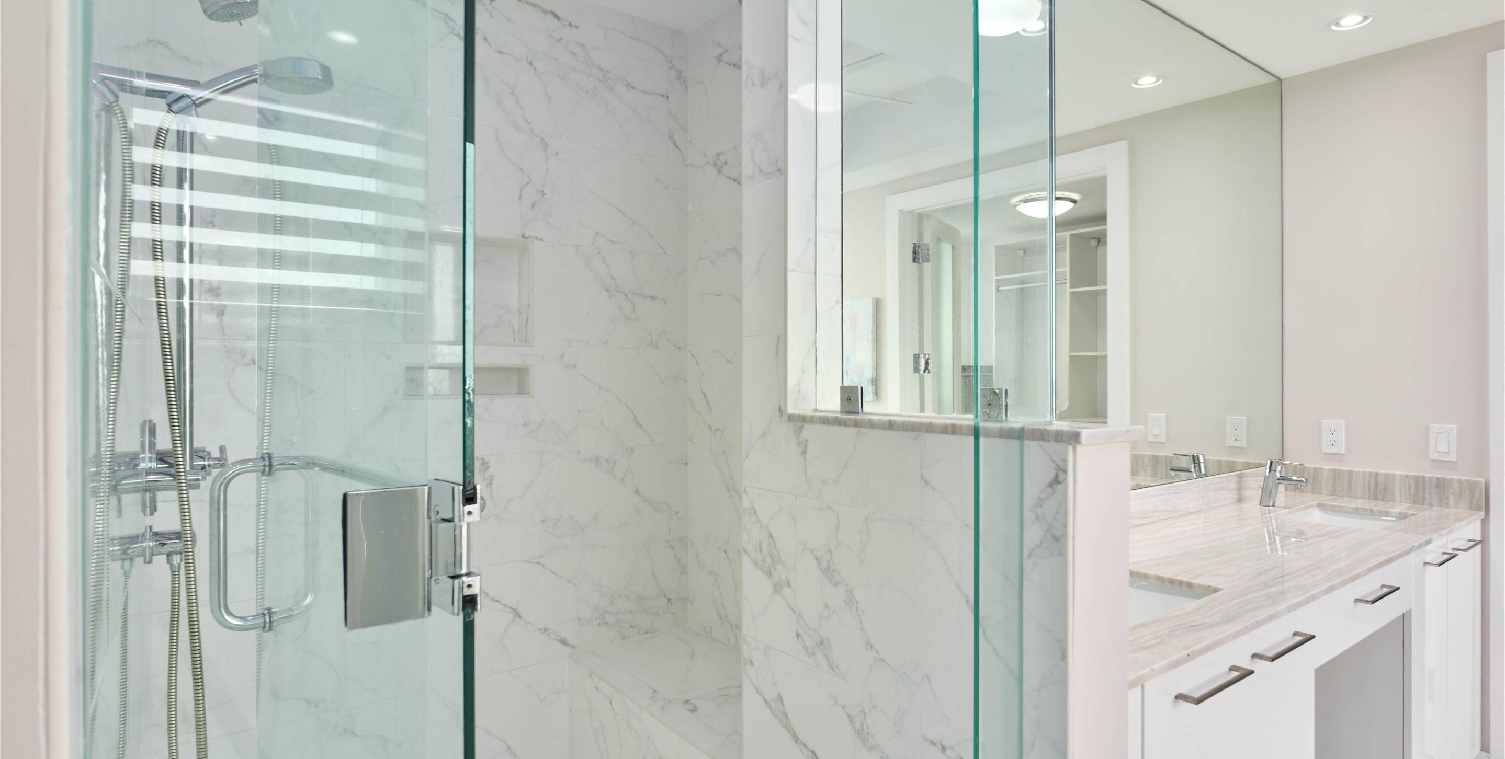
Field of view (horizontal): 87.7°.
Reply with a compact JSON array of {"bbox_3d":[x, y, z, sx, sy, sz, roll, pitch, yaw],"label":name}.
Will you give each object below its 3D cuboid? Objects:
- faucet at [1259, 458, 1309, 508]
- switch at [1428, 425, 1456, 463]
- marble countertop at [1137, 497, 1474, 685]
[{"bbox_3d":[1.746,0.344,2.578,0.048,0.156,0.142,0,0,-37],"label":"faucet"},{"bbox_3d":[2.269,0.209,2.571,0.010,0.118,0.072,0,0,-37],"label":"switch"},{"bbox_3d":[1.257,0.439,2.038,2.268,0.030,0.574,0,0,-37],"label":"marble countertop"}]

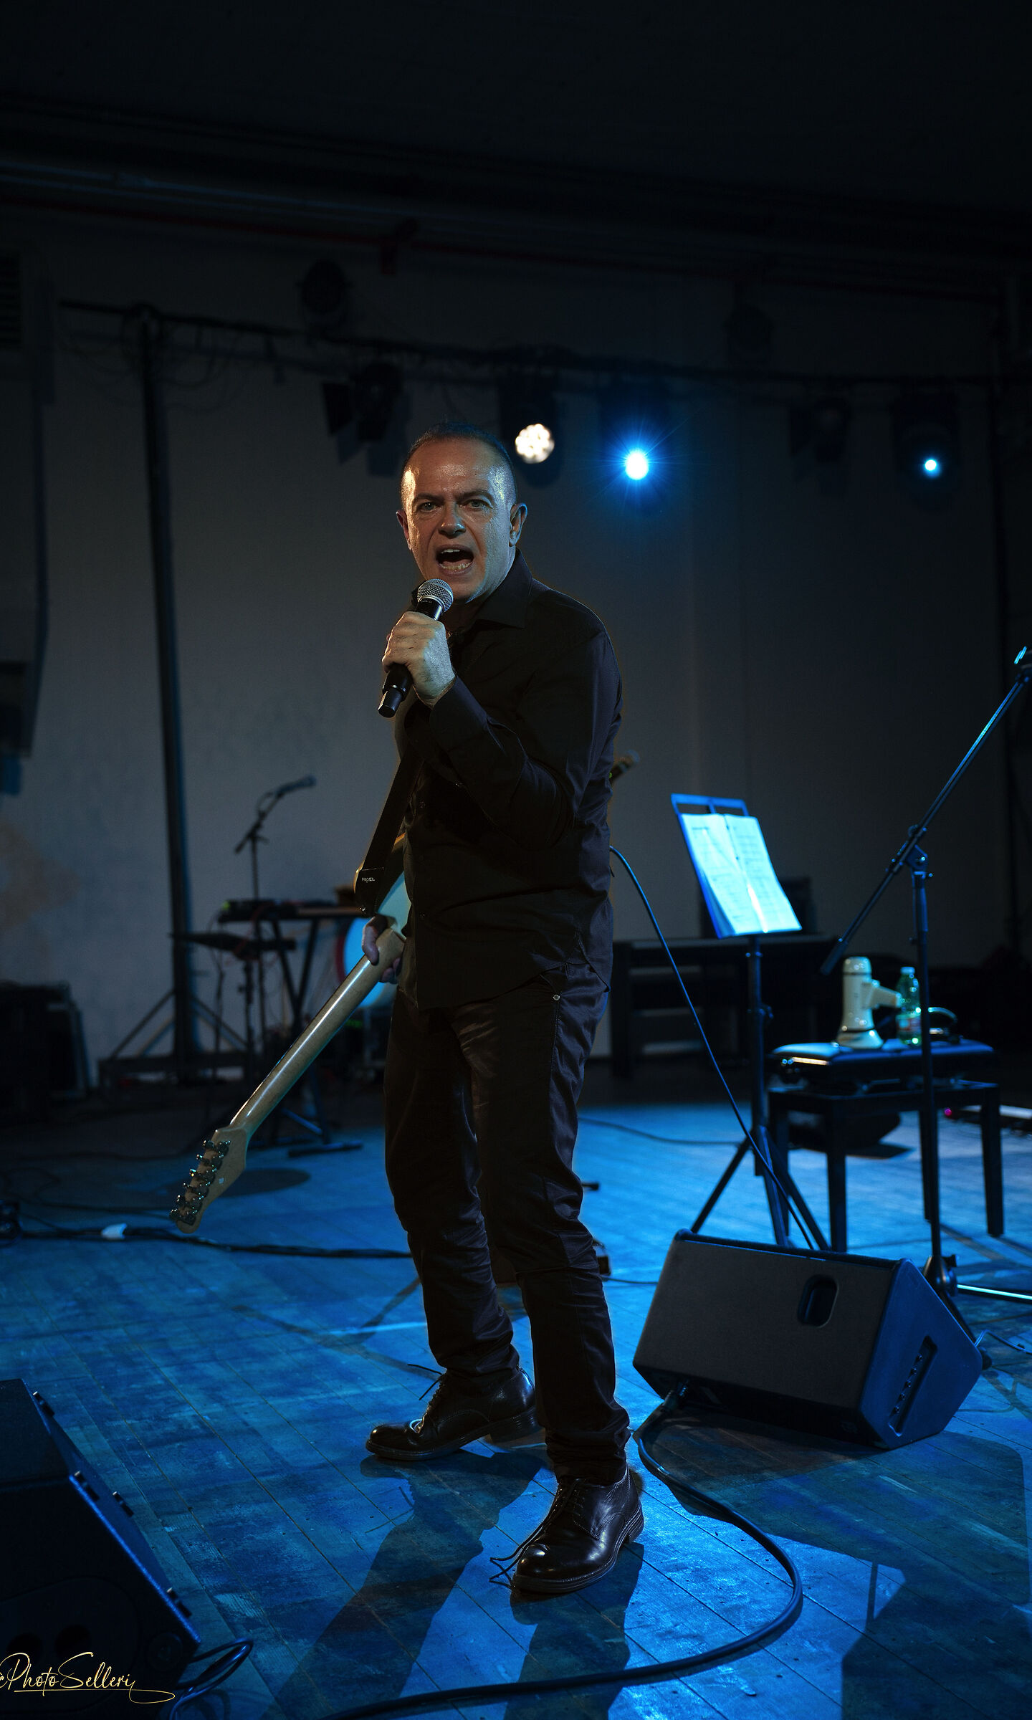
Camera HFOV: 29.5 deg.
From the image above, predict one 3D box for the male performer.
[{"bbox_3d":[-0.053,0.192,2.968,0.600,1.650,0.600,-3,-1,41],"label":"male performer"}]

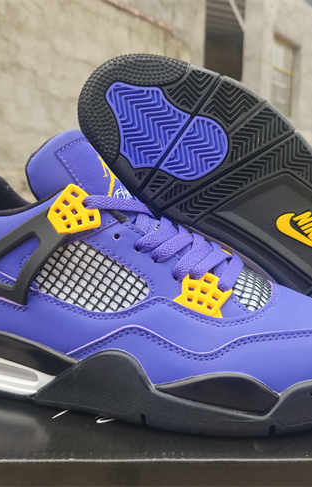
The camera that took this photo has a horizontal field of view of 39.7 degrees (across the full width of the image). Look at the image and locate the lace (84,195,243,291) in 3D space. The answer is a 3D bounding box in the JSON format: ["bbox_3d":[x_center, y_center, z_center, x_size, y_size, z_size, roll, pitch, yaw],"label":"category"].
[{"bbox_3d":[0.006,-0.002,0.270,0.100,0.026,0.062,26,12,8],"label":"lace"}]

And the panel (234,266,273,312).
[{"bbox_3d":[0.054,0.025,0.241,0.024,0.035,0.010,2,-33,12],"label":"panel"}]

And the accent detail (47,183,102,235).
[{"bbox_3d":[-0.046,-0.019,0.250,0.036,0.031,0.010,2,-13,12],"label":"accent detail"}]

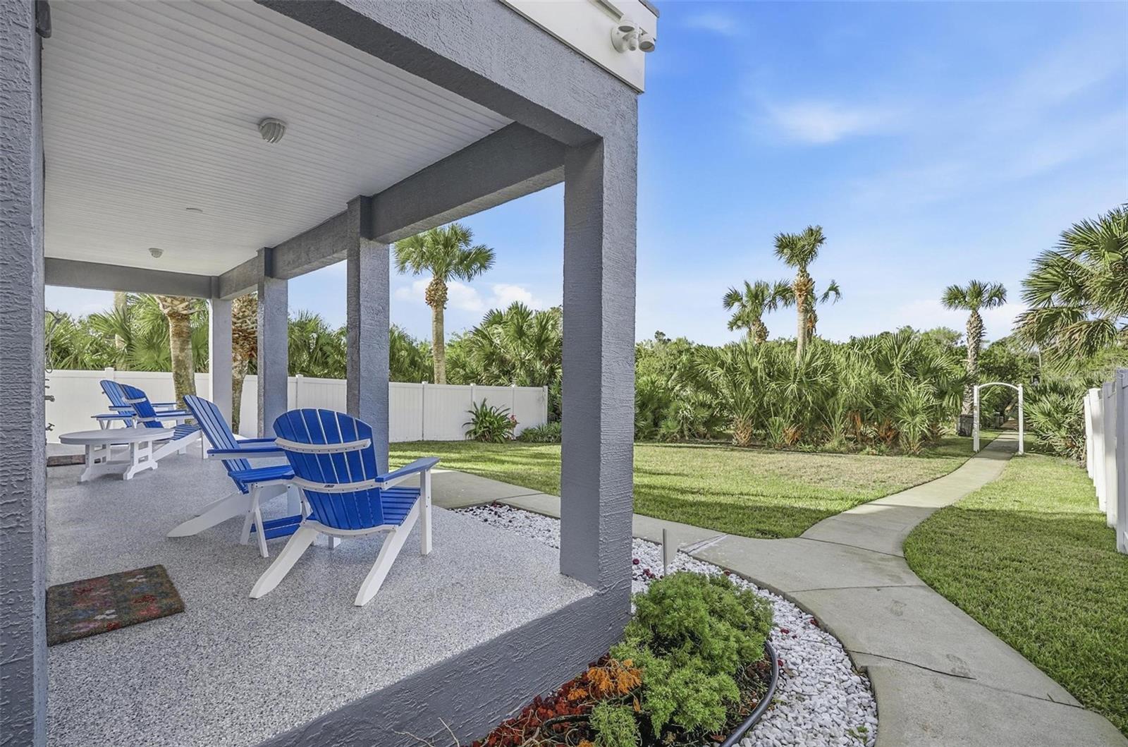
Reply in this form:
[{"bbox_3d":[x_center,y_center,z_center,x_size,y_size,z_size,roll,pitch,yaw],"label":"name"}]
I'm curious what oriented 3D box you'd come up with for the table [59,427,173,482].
[{"bbox_3d":[-4.619,0.838,5.212,0.928,0.434,0.928,0,1,-13],"label":"table"}]

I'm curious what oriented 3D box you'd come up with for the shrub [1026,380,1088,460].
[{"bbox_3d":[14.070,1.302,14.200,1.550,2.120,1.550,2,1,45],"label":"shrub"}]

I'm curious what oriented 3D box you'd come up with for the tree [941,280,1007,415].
[{"bbox_3d":[18.044,-0.701,21.992,2.500,6.812,2.500,1,1,39],"label":"tree"}]

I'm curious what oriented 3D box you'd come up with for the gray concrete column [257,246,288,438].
[{"bbox_3d":[-4.224,-0.370,7.253,0.314,2.759,0.314,2,1,45],"label":"gray concrete column"}]

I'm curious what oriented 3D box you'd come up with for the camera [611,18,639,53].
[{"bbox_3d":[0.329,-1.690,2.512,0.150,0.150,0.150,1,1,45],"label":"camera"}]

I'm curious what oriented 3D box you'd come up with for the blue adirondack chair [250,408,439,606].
[{"bbox_3d":[-1.212,0.647,2.845,0.776,0.948,0.794,1,1,8],"label":"blue adirondack chair"}]

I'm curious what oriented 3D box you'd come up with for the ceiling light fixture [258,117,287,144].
[{"bbox_3d":[-1.941,-1.607,3.332,0.168,0.115,0.168,2,1,45],"label":"ceiling light fixture"}]

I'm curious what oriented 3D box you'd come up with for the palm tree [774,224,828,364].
[{"bbox_3d":[10.893,-2.015,22.975,2.400,9.400,2.400,1,1,25],"label":"palm tree"}]

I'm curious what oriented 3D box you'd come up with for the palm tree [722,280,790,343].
[{"bbox_3d":[9.370,-0.863,23.990,3.200,7.144,3.000,1,1,21],"label":"palm tree"}]

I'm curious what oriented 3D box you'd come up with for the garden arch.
[{"bbox_3d":[12.083,1.225,13.900,1.030,2.010,0.130,2,1,45],"label":"garden arch"}]

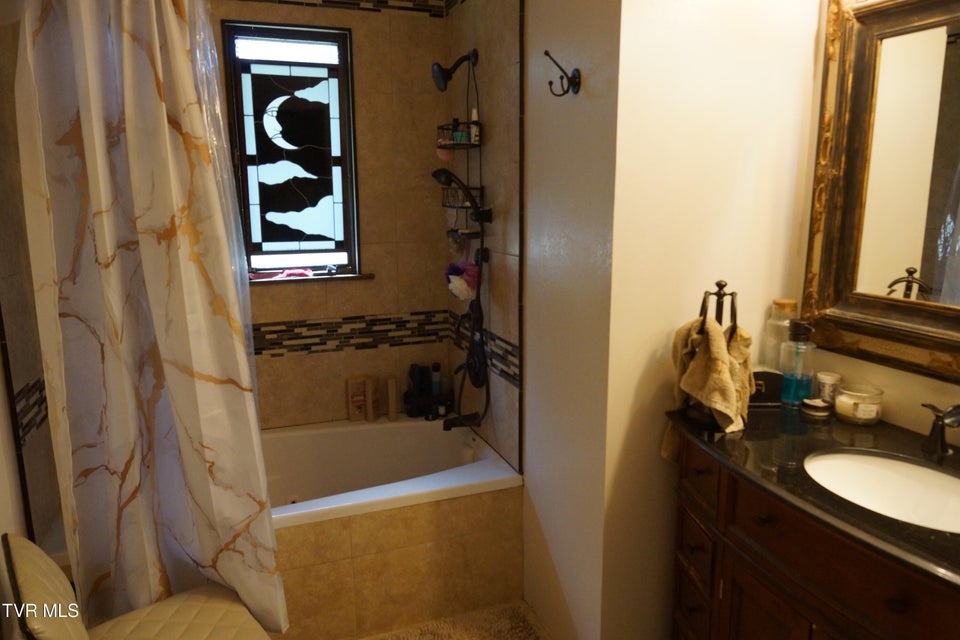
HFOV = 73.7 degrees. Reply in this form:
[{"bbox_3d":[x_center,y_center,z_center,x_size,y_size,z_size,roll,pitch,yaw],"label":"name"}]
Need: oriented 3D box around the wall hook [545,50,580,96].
[{"bbox_3d":[0.222,-0.671,1.751,0.095,0.117,0.072,-4,10,-20],"label":"wall hook"}]

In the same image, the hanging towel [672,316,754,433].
[{"bbox_3d":[0.604,0.127,1.659,0.198,0.258,0.170,3,10,22],"label":"hanging towel"}]

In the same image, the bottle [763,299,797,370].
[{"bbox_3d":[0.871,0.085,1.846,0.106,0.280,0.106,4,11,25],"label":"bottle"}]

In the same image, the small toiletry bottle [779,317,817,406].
[{"bbox_3d":[0.885,0.119,1.770,0.090,0.238,0.090,-4,10,-20],"label":"small toiletry bottle"}]

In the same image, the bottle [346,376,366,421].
[{"bbox_3d":[-0.562,0.364,2.943,0.083,0.195,0.048,-3,10,-12],"label":"bottle"}]

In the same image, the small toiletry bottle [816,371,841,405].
[{"bbox_3d":[0.954,0.196,1.752,0.061,0.090,0.061,4,11,25],"label":"small toiletry bottle"}]

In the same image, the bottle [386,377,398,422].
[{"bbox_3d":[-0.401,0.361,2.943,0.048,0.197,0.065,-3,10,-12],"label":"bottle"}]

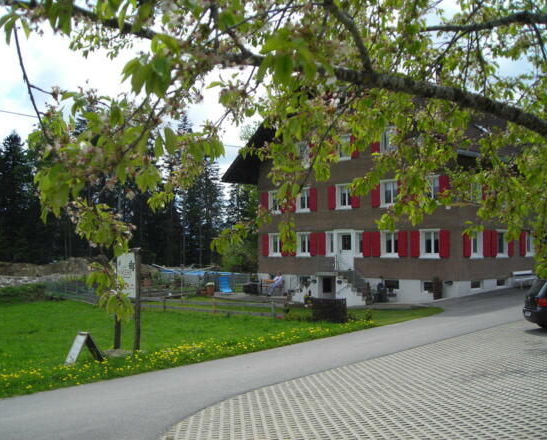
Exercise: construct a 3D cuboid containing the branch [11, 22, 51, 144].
[{"bbox_3d":[-0.935,-0.526,2.500,0.155,0.455,0.130,0,-2,0],"label":"branch"}]

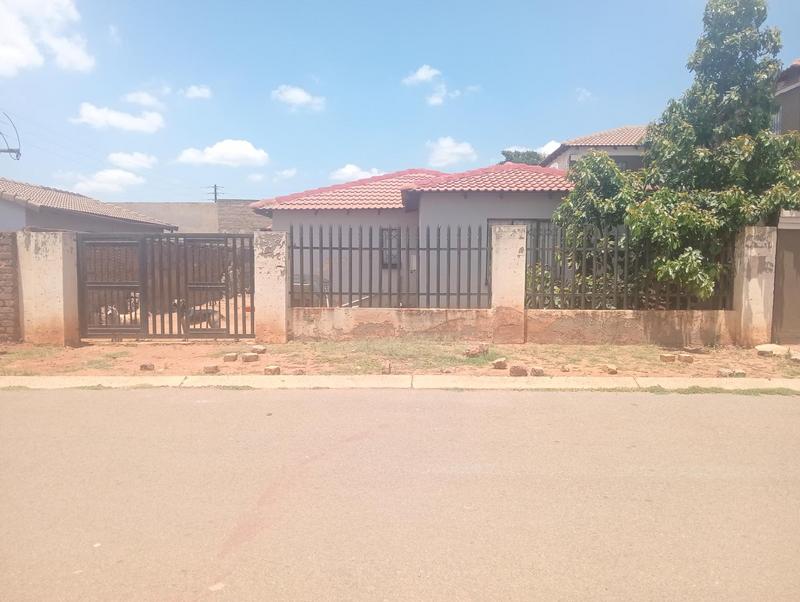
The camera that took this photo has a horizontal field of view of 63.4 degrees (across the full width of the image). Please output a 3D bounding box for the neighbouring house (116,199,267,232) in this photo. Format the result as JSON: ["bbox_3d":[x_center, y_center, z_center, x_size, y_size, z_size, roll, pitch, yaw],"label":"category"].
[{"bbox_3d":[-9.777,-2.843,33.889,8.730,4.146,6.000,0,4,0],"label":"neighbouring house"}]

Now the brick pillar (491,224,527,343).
[{"bbox_3d":[1.750,-0.274,10.629,0.546,1.896,0.450,0,4,0],"label":"brick pillar"}]

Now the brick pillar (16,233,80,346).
[{"bbox_3d":[-5.763,-0.195,10.659,0.715,1.833,0.500,0,4,0],"label":"brick pillar"}]

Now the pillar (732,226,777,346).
[{"bbox_3d":[5.774,-0.241,10.616,0.514,1.896,0.420,0,4,0],"label":"pillar"}]

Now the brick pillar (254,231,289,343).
[{"bbox_3d":[-2.072,-0.229,10.616,0.514,1.792,0.420,0,4,0],"label":"brick pillar"}]

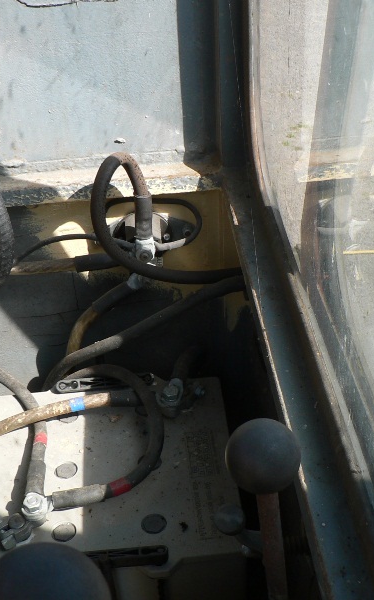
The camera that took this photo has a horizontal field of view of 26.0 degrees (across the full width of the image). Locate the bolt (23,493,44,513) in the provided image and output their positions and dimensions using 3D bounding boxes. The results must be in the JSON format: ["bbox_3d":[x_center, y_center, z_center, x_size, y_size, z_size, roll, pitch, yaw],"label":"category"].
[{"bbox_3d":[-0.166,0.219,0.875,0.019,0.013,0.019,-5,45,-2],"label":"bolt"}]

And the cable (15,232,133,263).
[{"bbox_3d":[-0.125,-0.058,0.882,0.130,0.036,0.035,-5,45,-2],"label":"cable"}]

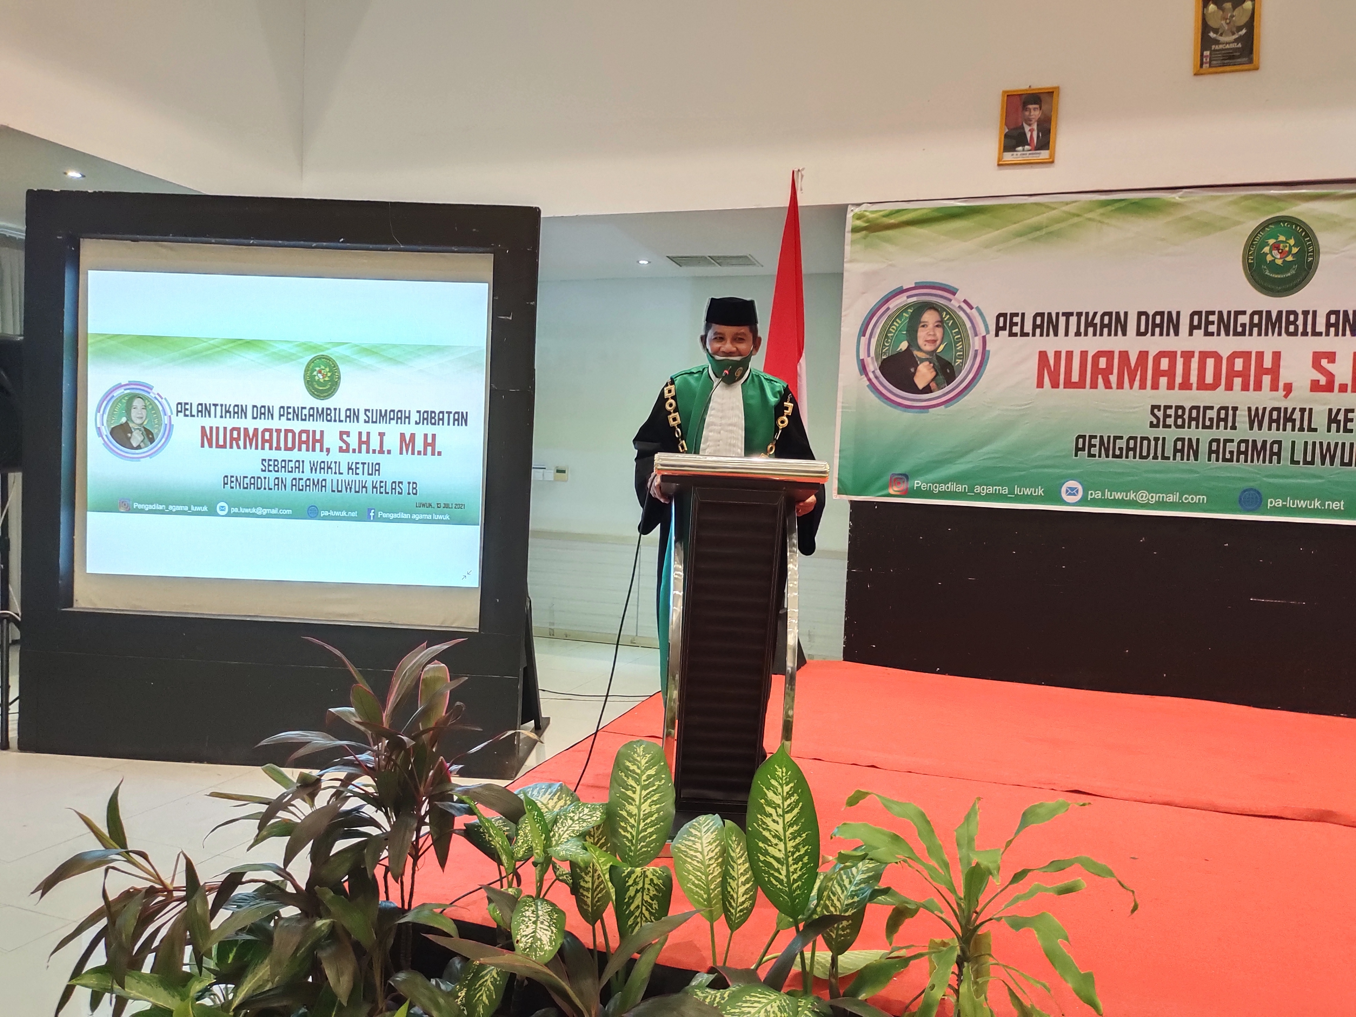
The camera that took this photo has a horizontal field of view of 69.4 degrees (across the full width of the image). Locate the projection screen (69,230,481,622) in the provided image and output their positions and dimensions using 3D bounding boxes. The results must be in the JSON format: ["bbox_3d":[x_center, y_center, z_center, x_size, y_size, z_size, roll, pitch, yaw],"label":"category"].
[{"bbox_3d":[-2.009,-0.369,4.936,2.115,1.877,0.050,3,3,3],"label":"projection screen"}]

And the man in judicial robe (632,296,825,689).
[{"bbox_3d":[0.165,0.106,3.512,0.660,1.702,0.500,3,3,3],"label":"man in judicial robe"}]

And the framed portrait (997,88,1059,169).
[{"bbox_3d":[1.905,-2.072,5.321,0.291,0.403,0.030,3,3,19],"label":"framed portrait"}]

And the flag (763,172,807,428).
[{"bbox_3d":[0.503,-0.913,4.700,0.260,1.400,0.200,3,3,3],"label":"flag"}]

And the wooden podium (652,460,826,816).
[{"bbox_3d":[0.166,0.415,2.971,0.515,1.135,0.500,3,3,3],"label":"wooden podium"}]

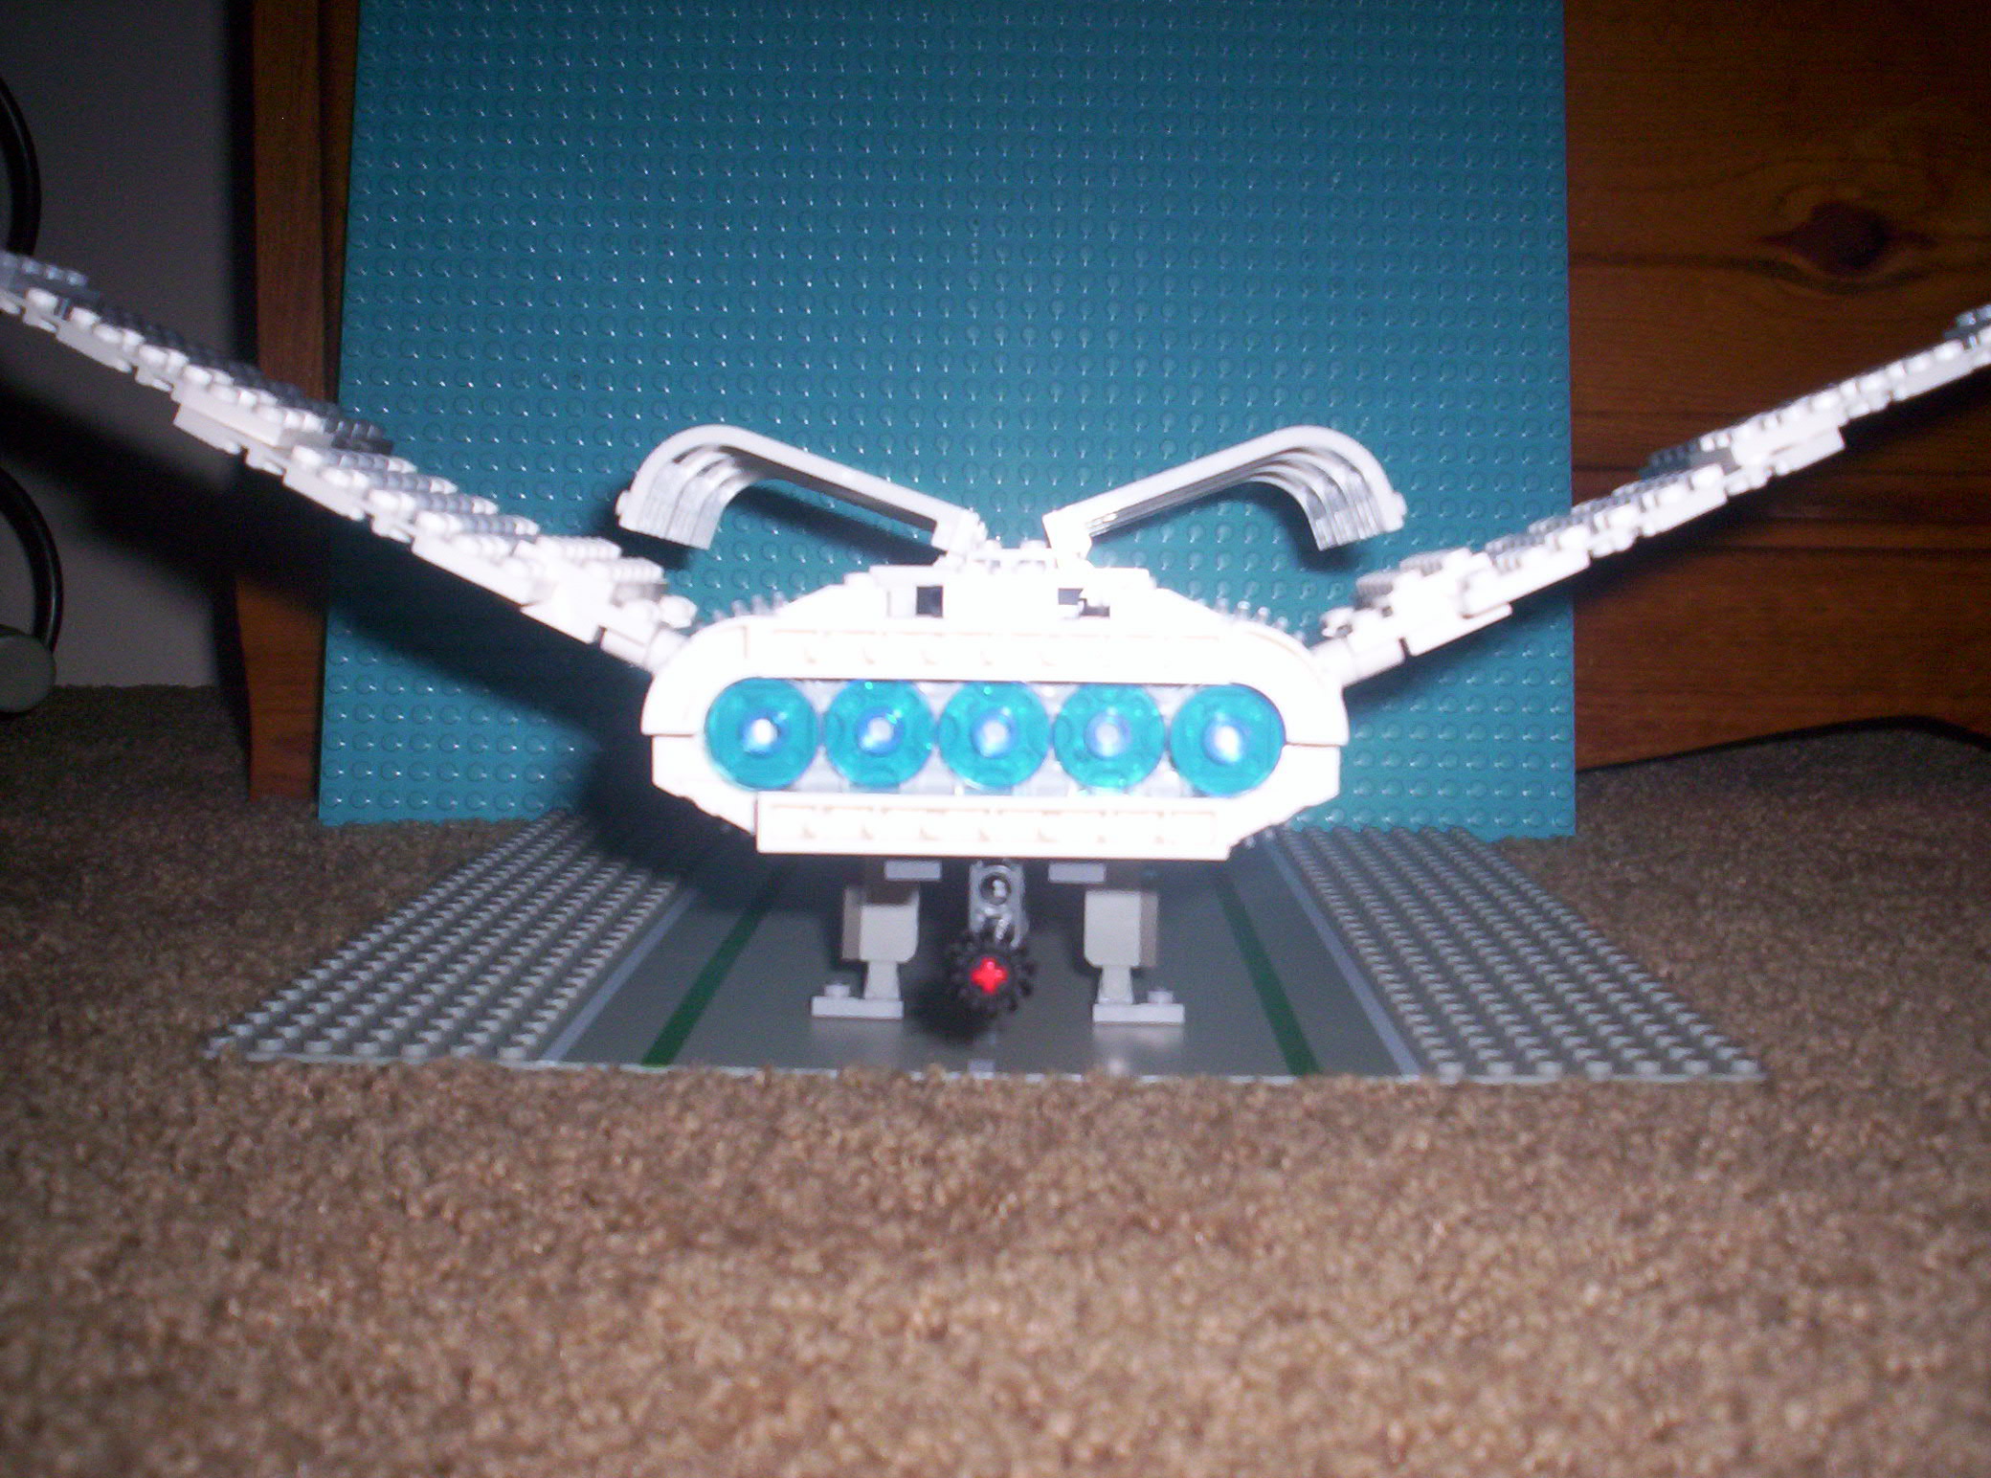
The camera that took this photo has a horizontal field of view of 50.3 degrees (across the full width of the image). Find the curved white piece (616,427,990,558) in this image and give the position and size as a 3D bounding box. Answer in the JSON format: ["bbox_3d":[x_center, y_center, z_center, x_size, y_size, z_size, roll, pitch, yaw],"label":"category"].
[{"bbox_3d":[-0.033,-0.039,0.397,0.059,0.024,0.070,21,3,-1],"label":"curved white piece"}]

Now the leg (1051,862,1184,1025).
[{"bbox_3d":[0.022,0.036,0.377,0.021,0.029,0.014,1,6,2],"label":"leg"}]

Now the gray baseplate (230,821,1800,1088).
[{"bbox_3d":[0.001,0.039,0.468,0.256,0.004,0.256,1,6,2],"label":"gray baseplate"}]

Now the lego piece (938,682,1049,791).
[{"bbox_3d":[0.000,0.000,0.297,0.016,0.016,0.005,1,3,0],"label":"lego piece"}]

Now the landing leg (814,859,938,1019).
[{"bbox_3d":[-0.021,0.035,0.379,0.021,0.029,0.014,1,6,2],"label":"landing leg"}]

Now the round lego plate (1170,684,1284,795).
[{"bbox_3d":[0.032,0.000,0.293,0.016,0.016,0.005,1,3,0],"label":"round lego plate"}]

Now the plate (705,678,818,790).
[{"bbox_3d":[-0.032,-0.001,0.293,0.016,0.016,0.005,1,3,0],"label":"plate"}]

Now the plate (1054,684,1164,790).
[{"bbox_3d":[0.016,0.000,0.297,0.016,0.016,0.005,1,3,0],"label":"plate"}]

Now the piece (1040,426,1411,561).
[{"bbox_3d":[0.040,-0.039,0.397,0.059,0.024,0.070,-20,3,1],"label":"piece"}]

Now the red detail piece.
[{"bbox_3d":[-0.001,0.033,0.299,0.005,0.005,0.008,1,3,0],"label":"red detail piece"}]

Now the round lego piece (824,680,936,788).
[{"bbox_3d":[-0.016,-0.001,0.297,0.016,0.016,0.005,1,3,0],"label":"round lego piece"}]

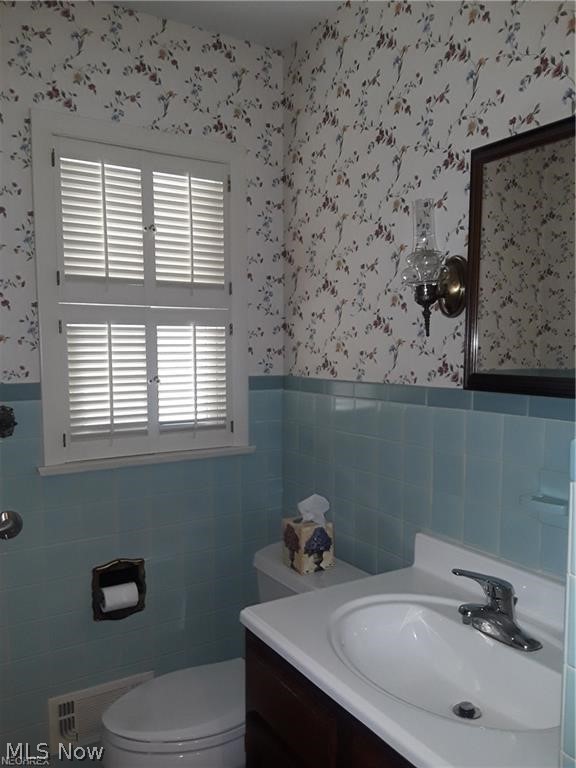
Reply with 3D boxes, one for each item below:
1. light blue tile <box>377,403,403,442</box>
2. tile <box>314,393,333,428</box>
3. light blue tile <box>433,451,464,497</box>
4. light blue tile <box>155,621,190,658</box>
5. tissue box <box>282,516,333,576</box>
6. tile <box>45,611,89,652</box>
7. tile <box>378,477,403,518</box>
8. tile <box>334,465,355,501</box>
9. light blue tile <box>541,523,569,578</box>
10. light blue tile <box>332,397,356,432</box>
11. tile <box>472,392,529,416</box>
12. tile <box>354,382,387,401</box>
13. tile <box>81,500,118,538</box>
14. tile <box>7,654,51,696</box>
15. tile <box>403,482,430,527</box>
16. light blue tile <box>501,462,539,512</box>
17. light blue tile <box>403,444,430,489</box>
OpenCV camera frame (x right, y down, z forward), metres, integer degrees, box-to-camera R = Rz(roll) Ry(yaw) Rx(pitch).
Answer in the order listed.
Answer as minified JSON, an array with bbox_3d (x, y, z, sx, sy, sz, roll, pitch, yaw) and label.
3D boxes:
[{"bbox_3d":[0.300,0.110,1.784,0.009,0.108,0.108,-2,4,-32],"label":"light blue tile"},{"bbox_3d":[0.123,0.091,2.046,0.010,0.108,0.108,-2,4,-32],"label":"tile"},{"bbox_3d":[0.412,0.225,1.588,0.010,0.108,0.108,-2,4,-32],"label":"light blue tile"},{"bbox_3d":[-0.401,0.851,2.079,0.108,0.108,0.010,-2,4,-32],"label":"light blue tile"},{"bbox_3d":[0.063,0.489,1.910,0.115,0.138,0.115,-2,4,-32],"label":"tissue box"},{"bbox_3d":[-0.681,0.747,1.881,0.107,0.107,0.010,-2,4,-32],"label":"tile"},{"bbox_3d":[0.296,0.323,1.779,0.010,0.107,0.107,-2,4,-32],"label":"tile"},{"bbox_3d":[0.180,0.311,1.962,0.010,0.107,0.107,-2,4,-32],"label":"tile"},{"bbox_3d":[0.588,0.353,1.323,0.010,0.107,0.107,-2,4,-32],"label":"light blue tile"},{"bbox_3d":[0.181,0.094,1.951,0.010,0.108,0.108,-2,4,-32],"label":"light blue tile"},{"bbox_3d":[0.494,0.047,1.445,0.012,0.051,0.153,-2,4,-32],"label":"tile"},{"bbox_3d":[0.247,0.024,1.839,0.012,0.051,0.153,-2,4,-32],"label":"tile"},{"bbox_3d":[-0.586,0.422,1.926,0.108,0.107,0.010,-2,4,-32],"label":"tile"},{"bbox_3d":[-0.774,0.859,1.829,0.107,0.107,0.010,-2,4,-32],"label":"tile"},{"bbox_3d":[0.358,0.334,1.706,0.009,0.108,0.108,-2,4,-32],"label":"tile"},{"bbox_3d":[0.527,0.236,1.403,0.010,0.108,0.108,-2,4,-32],"label":"light blue tile"},{"bbox_3d":[0.353,0.219,1.673,0.010,0.107,0.108,-2,4,-32],"label":"light blue tile"}]

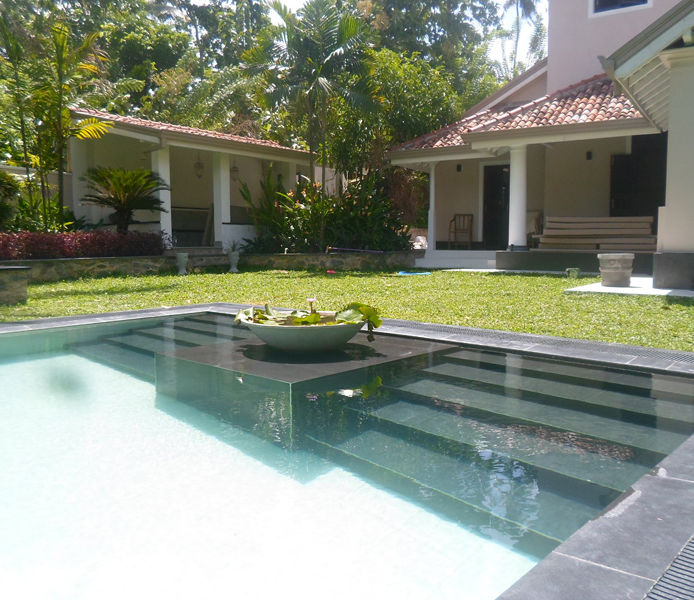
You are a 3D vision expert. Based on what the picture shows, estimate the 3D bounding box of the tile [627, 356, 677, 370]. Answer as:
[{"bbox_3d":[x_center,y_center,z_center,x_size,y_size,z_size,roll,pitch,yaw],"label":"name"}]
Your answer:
[{"bbox_3d":[1.585,0.342,3.003,0.191,0.030,0.171,5,7,44],"label":"tile"}]

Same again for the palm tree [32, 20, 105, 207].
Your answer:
[{"bbox_3d":[-5.977,-3.605,12.400,1.550,4.700,1.550,5,7,44],"label":"palm tree"}]

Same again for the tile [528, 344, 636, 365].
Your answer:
[{"bbox_3d":[1.313,0.319,3.275,0.580,0.030,0.171,5,7,44],"label":"tile"}]

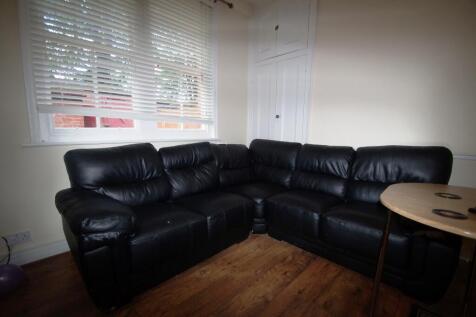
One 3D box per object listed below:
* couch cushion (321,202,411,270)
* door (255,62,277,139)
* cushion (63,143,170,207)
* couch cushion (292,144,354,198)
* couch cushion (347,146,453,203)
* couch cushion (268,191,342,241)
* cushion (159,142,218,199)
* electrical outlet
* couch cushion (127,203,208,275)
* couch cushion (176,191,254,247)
[{"bbox_3d":[1.139,0.623,1.786,0.599,0.258,0.504,8,10,43],"label":"couch cushion"},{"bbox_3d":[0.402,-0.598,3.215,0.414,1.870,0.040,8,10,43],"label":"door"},{"bbox_3d":[-1.043,0.162,1.814,0.336,0.543,0.739,8,10,43],"label":"cushion"},{"bbox_3d":[1.001,0.127,2.361,0.599,0.538,0.336,8,10,43],"label":"couch cushion"},{"bbox_3d":[1.488,0.184,1.894,0.722,0.566,0.336,8,10,43],"label":"couch cushion"},{"bbox_3d":[0.707,0.581,2.203,0.582,0.291,0.504,8,10,43],"label":"couch cushion"},{"bbox_3d":[-0.543,0.104,2.328,0.336,0.549,0.644,8,10,43],"label":"cushion"},{"bbox_3d":[-1.777,0.657,1.611,0.015,0.086,0.146,8,10,43],"label":"electrical outlet"},{"bbox_3d":[-0.670,0.604,1.691,0.521,0.258,0.588,8,10,43],"label":"couch cushion"},{"bbox_3d":[-0.247,0.580,2.131,0.521,0.302,0.633,8,10,43],"label":"couch cushion"}]

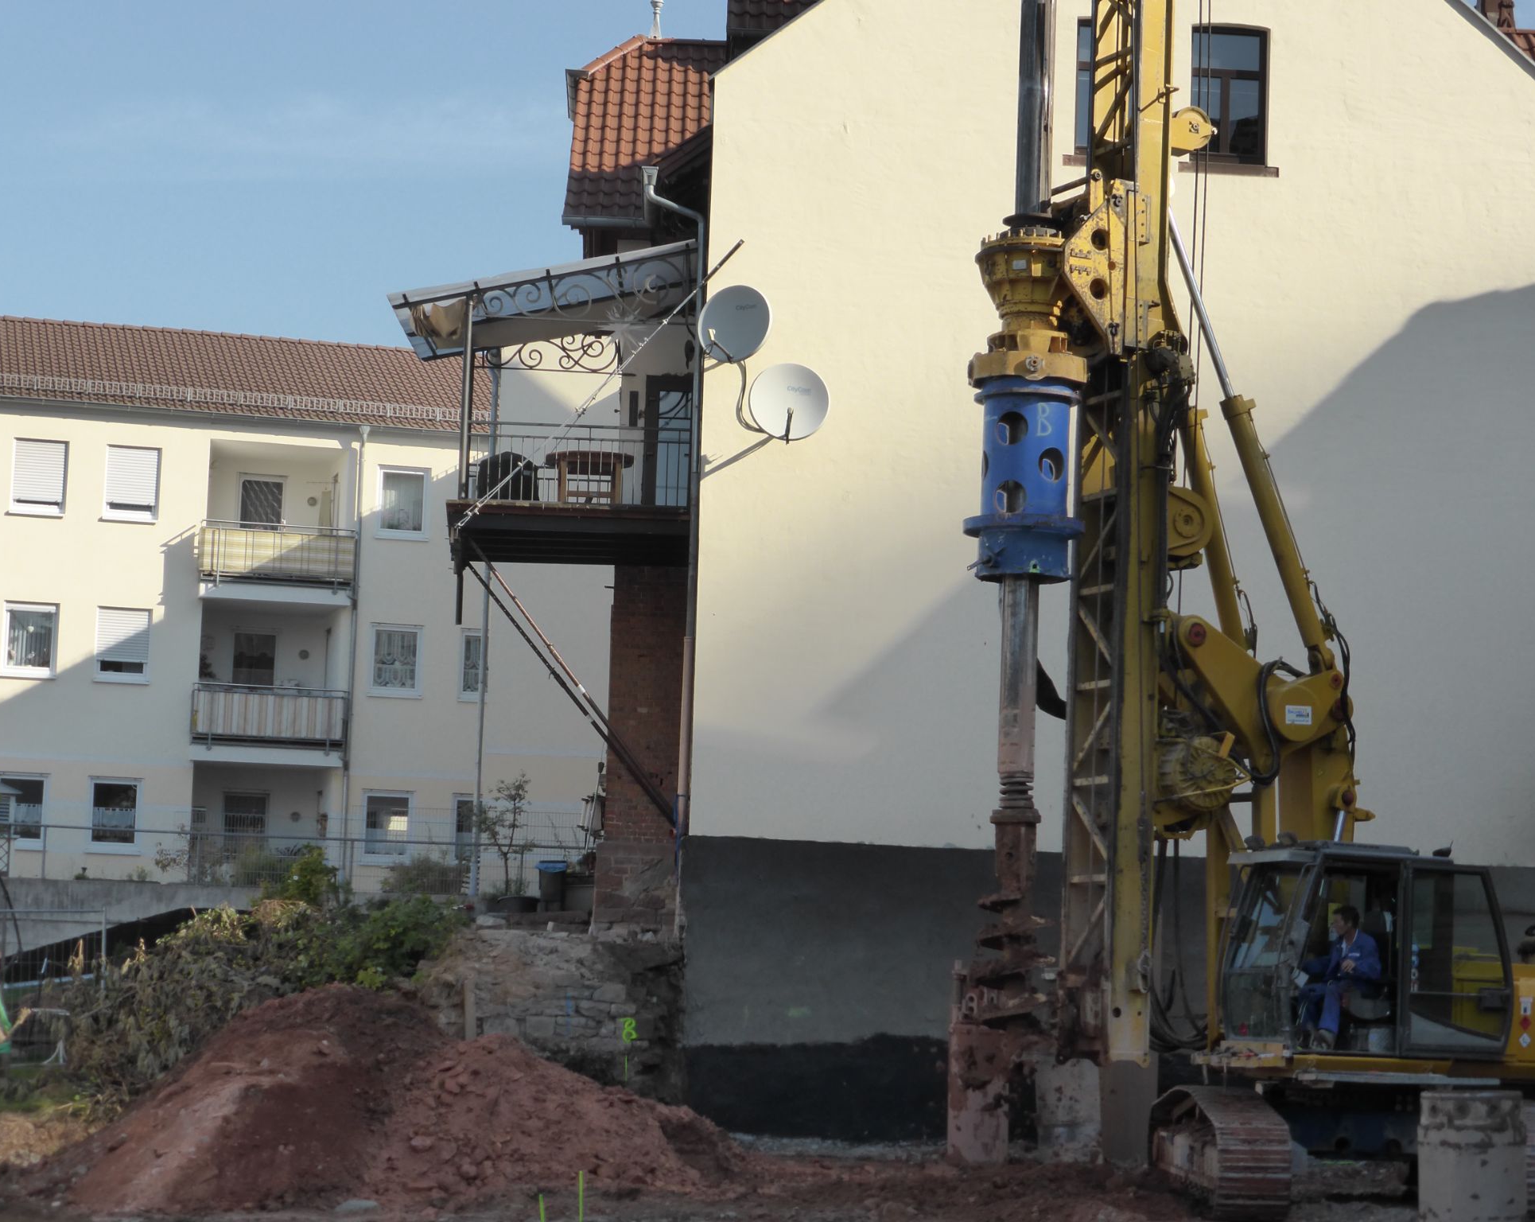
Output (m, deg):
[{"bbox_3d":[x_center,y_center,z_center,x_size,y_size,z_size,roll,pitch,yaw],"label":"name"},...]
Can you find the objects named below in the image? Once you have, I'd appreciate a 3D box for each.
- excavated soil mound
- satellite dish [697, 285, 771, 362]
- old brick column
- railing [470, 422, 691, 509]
[{"bbox_3d":[-3.131,3.855,27.849,5.600,1.650,4.200,3,-6,-8],"label":"excavated soil mound"},{"bbox_3d":[-0.397,-3.192,38.393,0.860,0.870,0.450,-1,-6,26],"label":"satellite dish"},{"bbox_3d":[-1.541,1.659,41.947,1.000,4.400,0.750,2,-6,-4],"label":"old brick column"},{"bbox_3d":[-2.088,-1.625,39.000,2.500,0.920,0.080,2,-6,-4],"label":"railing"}]

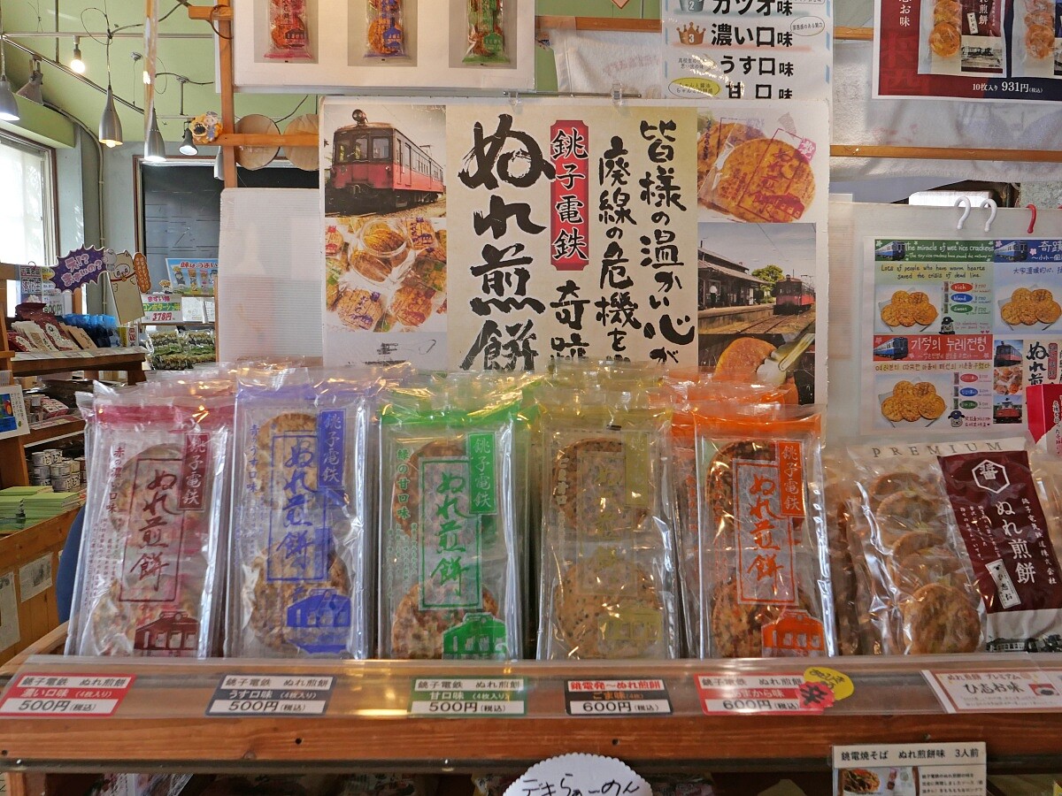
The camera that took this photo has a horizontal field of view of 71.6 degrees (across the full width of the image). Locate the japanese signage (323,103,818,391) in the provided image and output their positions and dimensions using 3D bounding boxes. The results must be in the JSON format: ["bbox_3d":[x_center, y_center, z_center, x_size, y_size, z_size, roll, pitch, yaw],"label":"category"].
[{"bbox_3d":[0.052,-0.140,0.867,0.594,0.420,0.010,0,1,-1],"label":"japanese signage"}]

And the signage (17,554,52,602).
[{"bbox_3d":[-1.744,0.633,2.600,0.006,0.119,0.175,0,4,-3],"label":"signage"}]

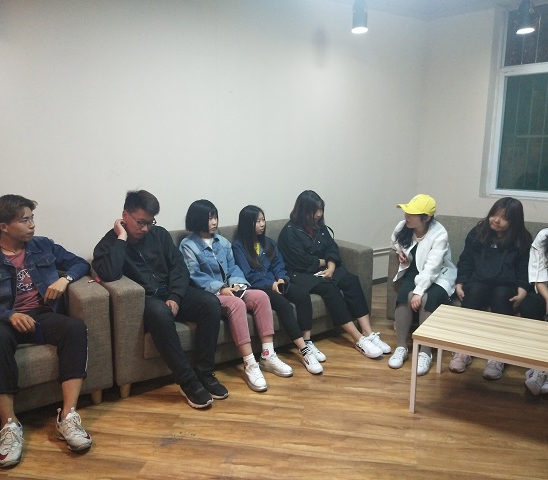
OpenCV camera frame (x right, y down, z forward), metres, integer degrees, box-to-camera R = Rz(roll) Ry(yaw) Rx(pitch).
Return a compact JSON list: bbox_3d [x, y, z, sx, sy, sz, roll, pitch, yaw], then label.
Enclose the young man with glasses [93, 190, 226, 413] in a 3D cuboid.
[{"bbox_3d":[-0.623,0.282,2.740,0.640,1.100,0.880,-5,11,-32],"label":"young man with glasses"}]

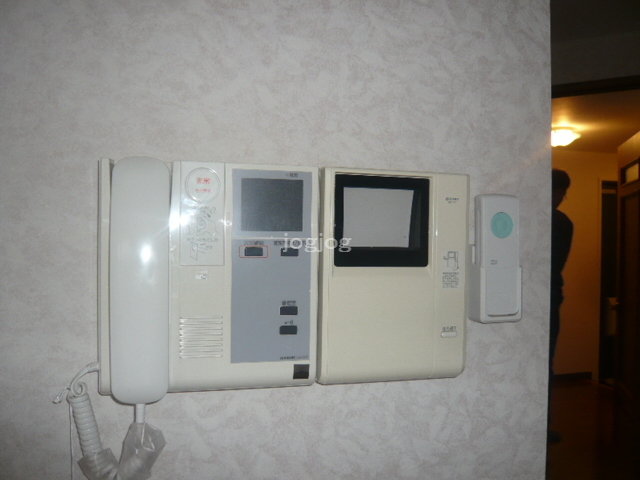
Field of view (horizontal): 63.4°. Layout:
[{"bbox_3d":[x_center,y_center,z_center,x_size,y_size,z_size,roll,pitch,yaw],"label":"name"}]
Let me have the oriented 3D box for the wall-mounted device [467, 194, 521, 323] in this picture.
[{"bbox_3d":[0.188,0.020,0.555,0.048,0.134,0.026,1,-1,-12],"label":"wall-mounted device"}]

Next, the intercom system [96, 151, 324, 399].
[{"bbox_3d":[-0.100,0.035,0.486,0.213,0.215,0.063,1,0,-13],"label":"intercom system"}]

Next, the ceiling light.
[{"bbox_3d":[1.870,-0.784,4.000,0.300,0.130,0.300,1,-1,-12],"label":"ceiling light"}]

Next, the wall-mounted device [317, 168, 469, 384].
[{"bbox_3d":[0.082,0.037,0.545,0.165,0.215,0.029,1,0,-13],"label":"wall-mounted device"}]

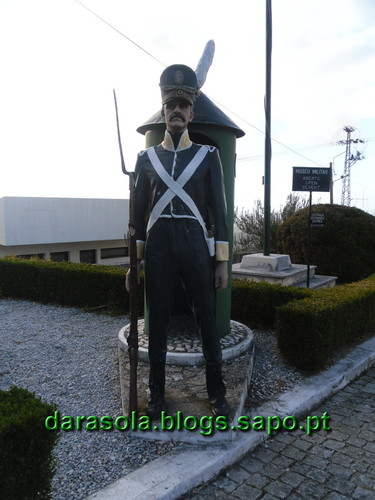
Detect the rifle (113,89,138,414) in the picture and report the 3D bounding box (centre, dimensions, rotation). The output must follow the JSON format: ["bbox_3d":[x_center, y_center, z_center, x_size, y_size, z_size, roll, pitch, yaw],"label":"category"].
[{"bbox_3d":[-0.368,0.041,2.400,0.131,1.963,0.145,0,3,0],"label":"rifle"}]

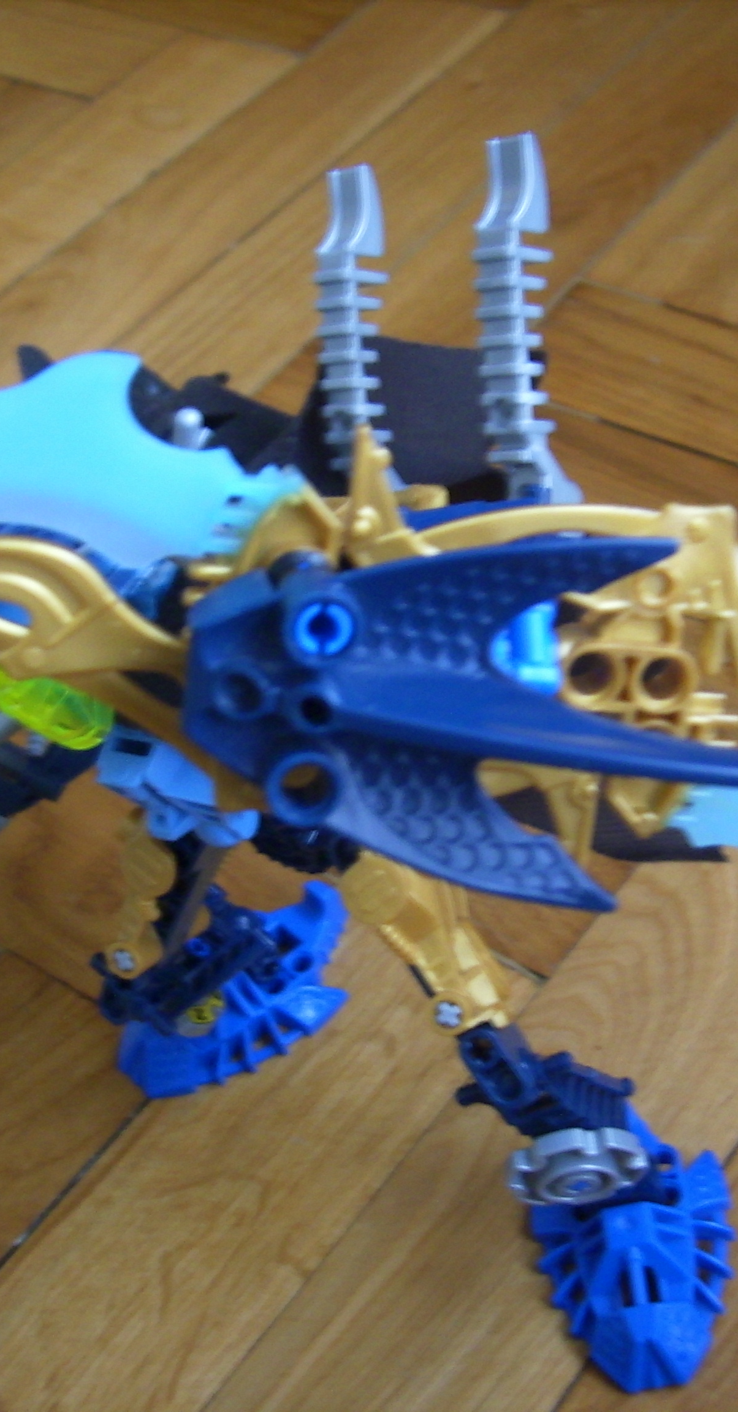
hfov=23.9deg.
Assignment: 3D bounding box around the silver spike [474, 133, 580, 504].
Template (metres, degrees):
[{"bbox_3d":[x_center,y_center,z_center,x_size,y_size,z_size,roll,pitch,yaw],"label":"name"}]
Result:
[{"bbox_3d":[0.022,-0.053,0.247,0.008,0.054,0.011,-3,0,38],"label":"silver spike"}]

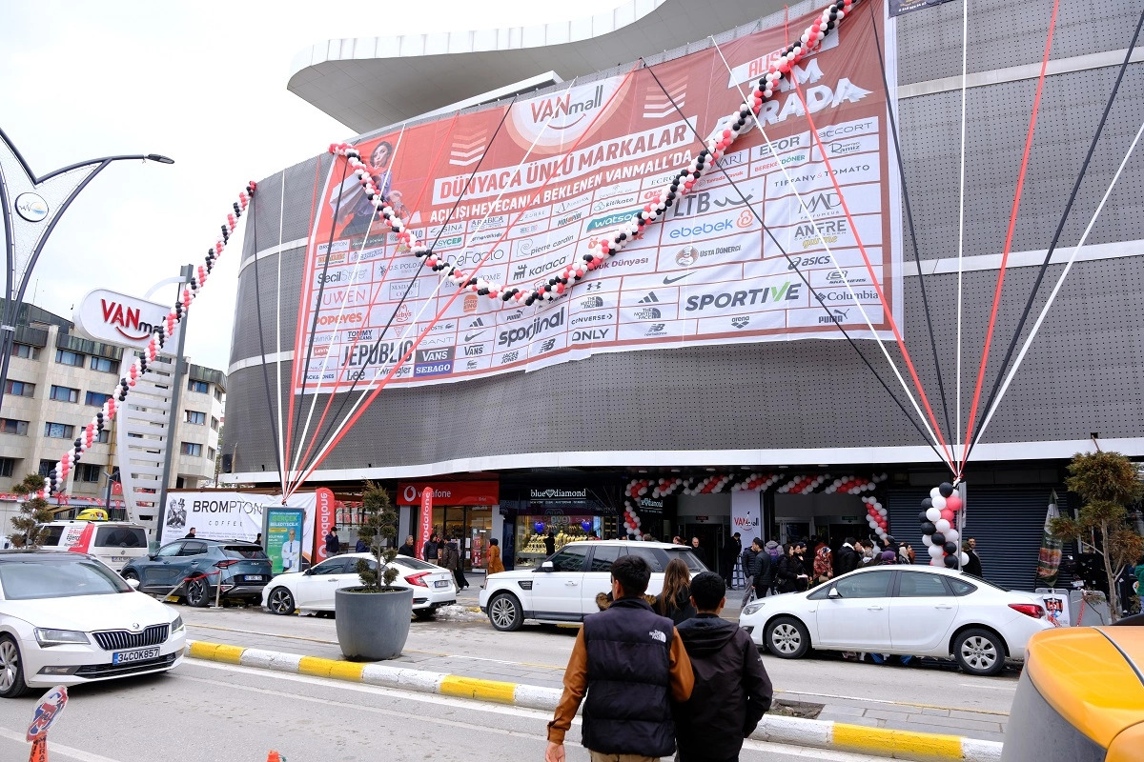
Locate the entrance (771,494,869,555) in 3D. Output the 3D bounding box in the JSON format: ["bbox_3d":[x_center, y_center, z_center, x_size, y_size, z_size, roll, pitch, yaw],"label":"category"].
[{"bbox_3d":[8.087,5.248,24.880,3.029,3.093,0.600,-5,-13,28],"label":"entrance"}]

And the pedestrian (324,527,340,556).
[{"bbox_3d":[-8.233,5.869,26.027,0.520,1.750,0.380,9,-14,-34],"label":"pedestrian"}]

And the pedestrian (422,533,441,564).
[{"bbox_3d":[-4.078,5.260,21.936,0.360,1.710,0.500,-5,-13,30],"label":"pedestrian"}]

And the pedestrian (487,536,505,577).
[{"bbox_3d":[-2.522,5.920,24.641,0.580,1.610,0.500,-3,-12,18],"label":"pedestrian"}]

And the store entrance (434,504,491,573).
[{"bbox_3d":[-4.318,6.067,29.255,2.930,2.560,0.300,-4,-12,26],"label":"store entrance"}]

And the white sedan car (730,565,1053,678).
[{"bbox_3d":[5.074,3.740,12.375,4.660,1.500,1.880,-4,-12,26],"label":"white sedan car"}]

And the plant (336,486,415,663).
[{"bbox_3d":[-2.871,2.725,11.120,1.130,2.480,1.130,1,-11,0],"label":"plant"}]

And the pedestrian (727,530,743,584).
[{"bbox_3d":[5.071,5.683,24.027,0.420,1.750,0.520,-5,-13,24],"label":"pedestrian"}]

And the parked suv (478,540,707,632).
[{"bbox_3d":[0.432,4.146,15.488,4.760,1.800,1.960,-6,-13,29],"label":"parked suv"}]

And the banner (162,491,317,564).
[{"bbox_3d":[-14.035,6.177,31.585,8.590,2.990,0.100,-4,-12,24],"label":"banner"}]

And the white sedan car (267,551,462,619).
[{"bbox_3d":[-4.858,4.658,17.496,4.650,1.420,1.860,-4,-12,24],"label":"white sedan car"}]

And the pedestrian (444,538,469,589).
[{"bbox_3d":[-3.655,5.852,24.437,0.550,1.650,0.500,-4,-12,22],"label":"pedestrian"}]

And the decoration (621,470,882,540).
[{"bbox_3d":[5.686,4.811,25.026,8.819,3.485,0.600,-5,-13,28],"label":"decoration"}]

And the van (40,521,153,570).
[{"bbox_3d":[-15.688,5.483,23.950,5.000,1.970,1.950,-5,-13,28],"label":"van"}]

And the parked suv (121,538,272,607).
[{"bbox_3d":[-10.046,5.055,20.450,4.520,1.650,1.920,-5,-13,28],"label":"parked suv"}]

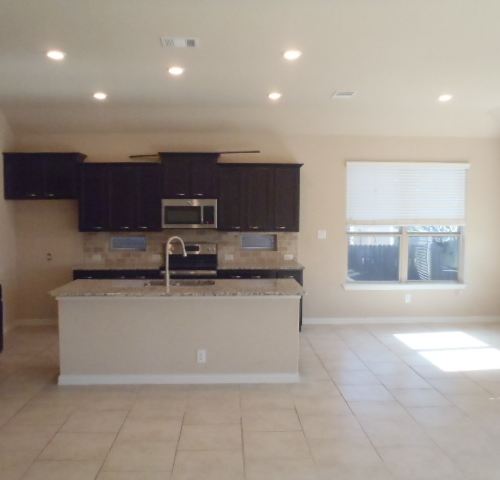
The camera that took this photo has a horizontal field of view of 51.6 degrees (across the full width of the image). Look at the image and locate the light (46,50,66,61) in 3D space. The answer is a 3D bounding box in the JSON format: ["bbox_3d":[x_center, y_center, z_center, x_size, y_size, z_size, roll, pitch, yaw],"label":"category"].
[{"bbox_3d":[-1.725,-1.635,4.593,0.180,0.030,0.180,0,3,-2],"label":"light"}]

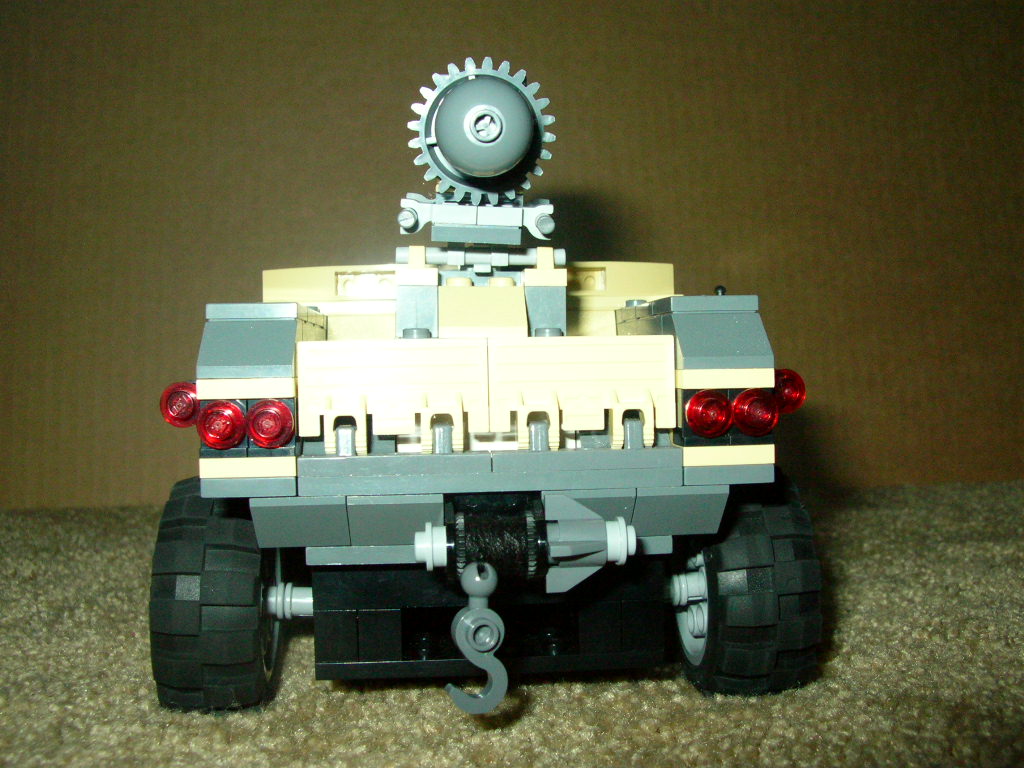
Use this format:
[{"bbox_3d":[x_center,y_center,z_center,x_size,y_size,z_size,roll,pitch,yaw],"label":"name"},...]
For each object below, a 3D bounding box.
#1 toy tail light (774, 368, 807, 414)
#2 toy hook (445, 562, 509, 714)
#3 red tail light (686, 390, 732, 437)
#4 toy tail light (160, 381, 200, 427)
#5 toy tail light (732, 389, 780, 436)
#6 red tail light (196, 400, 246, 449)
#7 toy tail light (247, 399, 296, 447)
[{"bbox_3d":[0.050,0.001,0.195,0.008,0.008,0.005,-1,2,-4],"label":"toy tail light"},{"bbox_3d":[-0.006,0.040,0.170,0.010,0.024,0.007,-1,2,-13],"label":"toy hook"},{"bbox_3d":[0.033,0.005,0.178,0.008,0.008,0.005,-1,2,-4],"label":"red tail light"},{"bbox_3d":[-0.058,0.004,0.188,0.008,0.008,0.005,-1,2,-4],"label":"toy tail light"},{"bbox_3d":[0.041,0.005,0.179,0.008,0.008,0.005,-1,2,-4],"label":"toy tail light"},{"bbox_3d":[-0.047,0.007,0.173,0.008,0.008,0.005,-1,2,-4],"label":"red tail light"},{"bbox_3d":[-0.039,0.006,0.173,0.008,0.008,0.005,-1,2,-4],"label":"toy tail light"}]

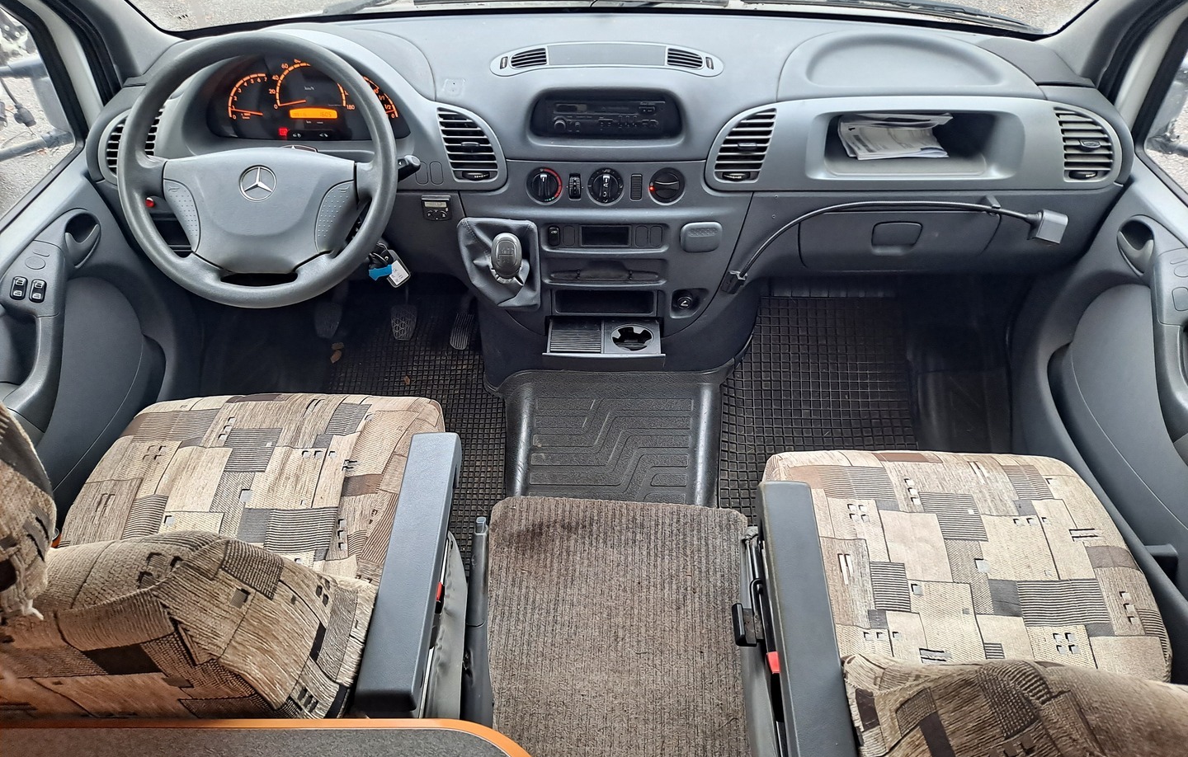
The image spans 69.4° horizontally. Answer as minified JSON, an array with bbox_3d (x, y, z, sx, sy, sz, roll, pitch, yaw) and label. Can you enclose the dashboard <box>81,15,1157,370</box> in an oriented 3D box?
[{"bbox_3d":[0.020,-0.321,1.534,1.580,0.650,0.480,0,48,0],"label":"dashboard"}]

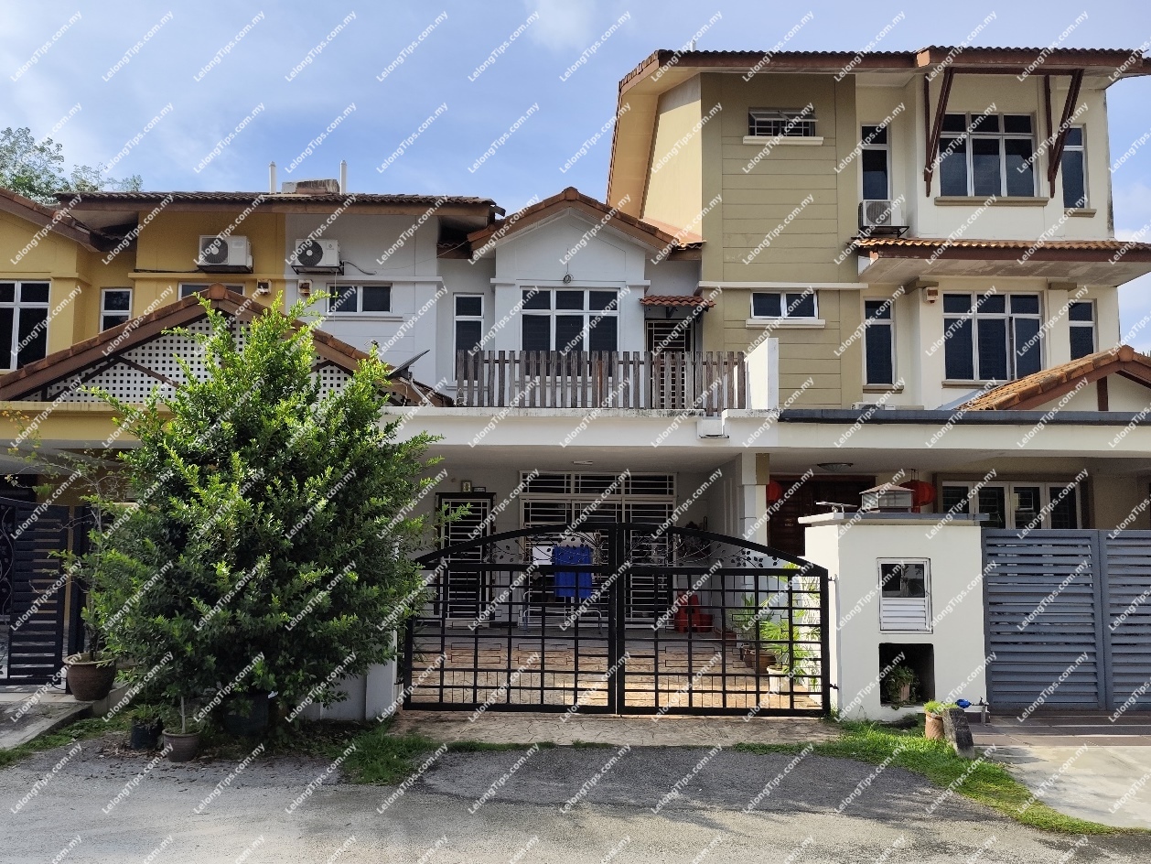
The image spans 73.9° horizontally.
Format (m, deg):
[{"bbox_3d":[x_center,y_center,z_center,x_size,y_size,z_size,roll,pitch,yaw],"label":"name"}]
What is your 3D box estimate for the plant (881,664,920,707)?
[{"bbox_3d":[2.764,2.158,6.500,0.300,0.350,0.280,0,-6,0],"label":"plant"}]

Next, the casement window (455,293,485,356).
[{"bbox_3d":[-1.819,-1.602,13.000,0.510,1.500,0.100,1,-6,-1],"label":"casement window"}]

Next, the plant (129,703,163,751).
[{"bbox_3d":[-3.454,2.369,6.150,0.270,0.360,0.270,1,-6,-1],"label":"plant"}]

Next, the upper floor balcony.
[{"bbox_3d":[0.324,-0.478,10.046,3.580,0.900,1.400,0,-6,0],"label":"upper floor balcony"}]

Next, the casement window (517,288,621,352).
[{"bbox_3d":[-0.086,-1.635,12.600,1.620,1.460,0.120,0,-6,0],"label":"casement window"}]

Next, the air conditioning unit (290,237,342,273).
[{"bbox_3d":[-4.188,-2.859,12.350,0.760,0.520,0.340,1,-6,-1],"label":"air conditioning unit"}]

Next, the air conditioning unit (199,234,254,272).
[{"bbox_3d":[-5.673,-2.894,12.499,0.780,0.520,0.310,0,-6,0],"label":"air conditioning unit"}]

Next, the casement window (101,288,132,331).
[{"bbox_3d":[-7.762,-1.705,12.900,0.520,1.480,0.100,1,-6,-1],"label":"casement window"}]

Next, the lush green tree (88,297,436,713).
[{"bbox_3d":[-2.397,0.556,5.850,2.550,3.100,2.400,0,-6,0],"label":"lush green tree"}]

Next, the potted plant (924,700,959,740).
[{"bbox_3d":[2.772,2.185,5.800,0.270,0.290,0.250,0,-6,0],"label":"potted plant"}]

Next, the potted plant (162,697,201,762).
[{"bbox_3d":[-3.012,2.278,5.850,0.310,0.460,0.310,1,-6,-1],"label":"potted plant"}]

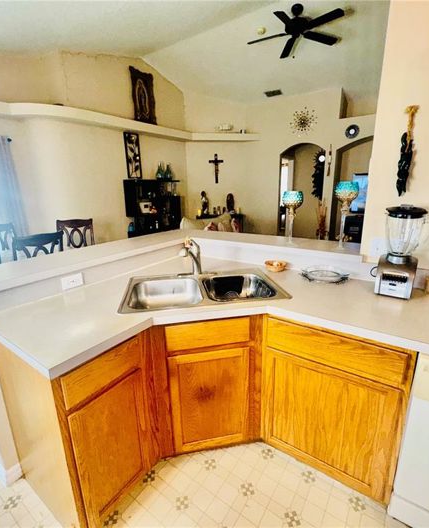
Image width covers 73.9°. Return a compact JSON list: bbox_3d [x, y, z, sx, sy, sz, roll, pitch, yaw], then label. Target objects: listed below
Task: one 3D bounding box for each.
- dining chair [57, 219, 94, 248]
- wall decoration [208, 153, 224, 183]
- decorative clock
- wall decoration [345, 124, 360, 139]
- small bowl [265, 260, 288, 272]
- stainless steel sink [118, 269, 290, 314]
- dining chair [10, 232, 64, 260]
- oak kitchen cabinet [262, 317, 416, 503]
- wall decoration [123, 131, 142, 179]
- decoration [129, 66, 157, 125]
[{"bbox_3d":[-1.948,-0.049,3.906,0.470,1.045,0.570,-2,15,-3],"label":"dining chair"},{"bbox_3d":[0.054,-2.214,6.649,0.330,0.635,0.050,-4,15,-8],"label":"wall decoration"},{"bbox_3d":[1.754,-2.835,5.644,0.520,0.510,0.050,9,18,34],"label":"decorative clock"},{"bbox_3d":[2.581,-2.469,5.322,0.245,0.245,0.030,9,19,35],"label":"wall decoration"},{"bbox_3d":[0.411,0.015,1.904,0.145,0.055,0.145,-1,15,0],"label":"small bowl"},{"bbox_3d":[-0.065,0.217,1.653,0.840,0.190,0.550,-4,15,-8],"label":"stainless steel sink"},{"bbox_3d":[-1.858,0.190,3.005,0.570,1.045,0.470,9,18,34],"label":"dining chair"},{"bbox_3d":[0.673,0.614,1.536,0.602,0.846,0.610,9,19,35],"label":"oak kitchen cabinet"},{"bbox_3d":[-1.483,-1.974,5.233,0.030,0.790,0.320,9,18,34],"label":"wall decoration"},{"bbox_3d":[-1.289,-3.057,5.242,0.040,0.910,0.540,9,18,34],"label":"decoration"}]

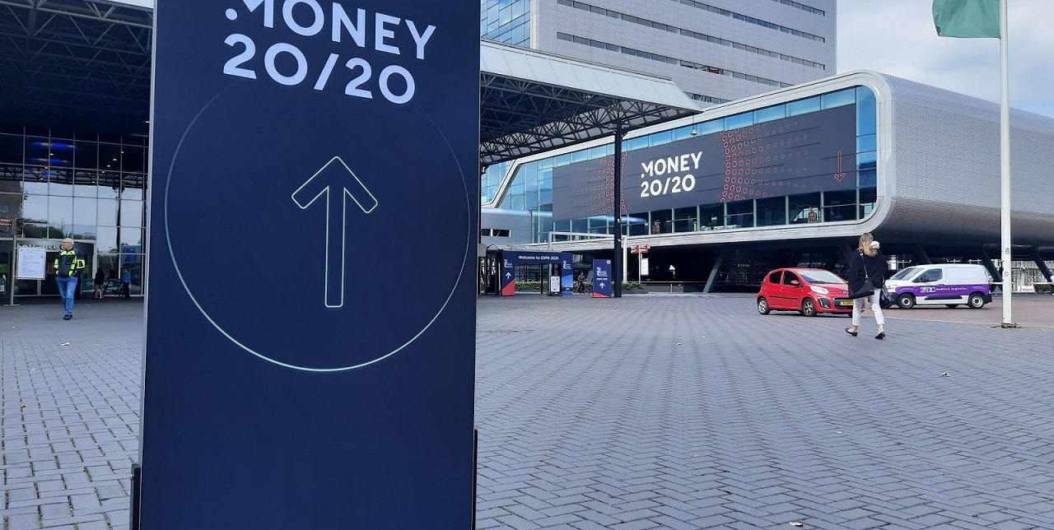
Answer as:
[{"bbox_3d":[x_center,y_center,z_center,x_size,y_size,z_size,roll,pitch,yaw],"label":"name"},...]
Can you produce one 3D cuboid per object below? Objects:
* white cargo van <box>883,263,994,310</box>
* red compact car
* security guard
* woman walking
[{"bbox_3d":[16.330,0.865,31.000,4.420,1.830,1.880,0,-1,-1],"label":"white cargo van"},{"bbox_3d":[8.800,0.836,23.550,1.650,1.470,3.440,1,-1,-17],"label":"red compact car"},{"bbox_3d":[-10.220,0.309,17.000,0.640,1.800,0.450,1,-1,-10],"label":"security guard"},{"bbox_3d":[5.660,0.342,12.650,0.560,1.740,0.600,1,-1,-16],"label":"woman walking"}]

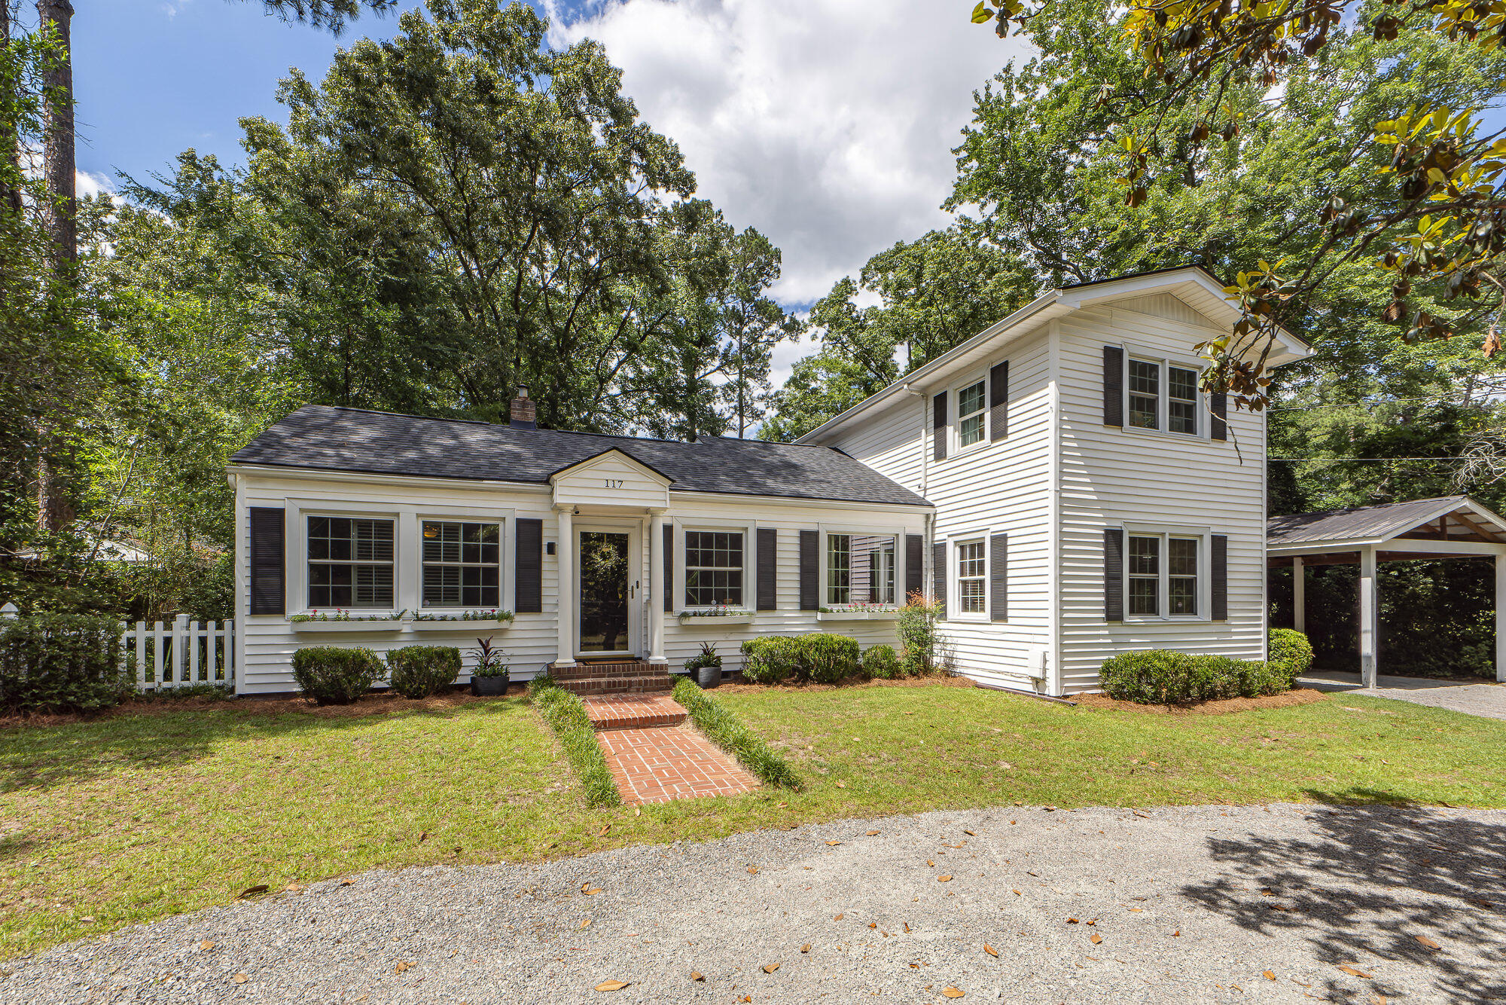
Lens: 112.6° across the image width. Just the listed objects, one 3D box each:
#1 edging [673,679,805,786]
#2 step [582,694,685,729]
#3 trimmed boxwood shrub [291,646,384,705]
[{"bbox_3d":[-0.398,2.360,5.597,0.310,0.230,3.400,3,-10,-21],"label":"edging"},{"bbox_3d":[-1.554,2.630,6.390,1.080,0.130,1.500,3,-10,-20],"label":"step"},{"bbox_3d":[-5.227,2.149,6.344,0.890,0.670,0.800,3,-10,-17],"label":"trimmed boxwood shrub"}]

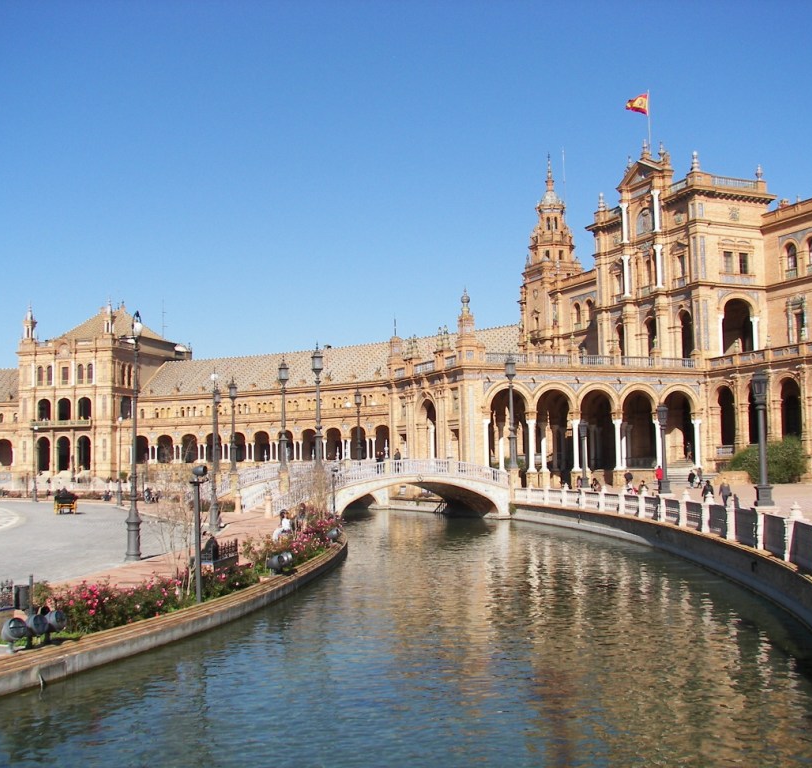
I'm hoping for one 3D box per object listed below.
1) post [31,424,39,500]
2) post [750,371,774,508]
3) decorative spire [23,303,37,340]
[{"bbox_3d":[-41.379,8.950,118.878,0.600,8.400,0.600,-1,-5,0],"label":"post"},{"bbox_3d":[10.091,1.533,30.278,0.540,3.850,0.540,-2,-5,8],"label":"post"},{"bbox_3d":[-74.246,-12.128,210.000,2.100,7.100,2.100,-3,-5,20],"label":"decorative spire"}]

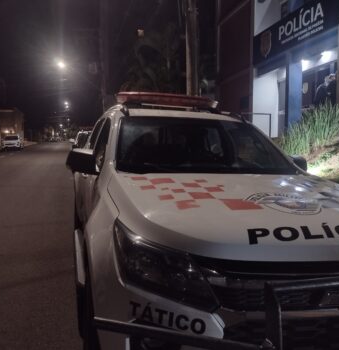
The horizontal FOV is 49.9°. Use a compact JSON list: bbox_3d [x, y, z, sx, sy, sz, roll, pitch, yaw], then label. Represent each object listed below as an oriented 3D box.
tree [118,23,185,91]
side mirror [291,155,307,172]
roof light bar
[{"bbox_3d":[-0.750,-3.601,16.819,2.800,6.647,2.800,-2,6,-16],"label":"tree"},{"bbox_3d":[1.135,-0.088,3.345,0.230,0.185,0.130,0,5,-16],"label":"side mirror"},{"bbox_3d":[-0.010,-0.810,3.970,1.090,0.110,0.270,0,5,-16],"label":"roof light bar"}]

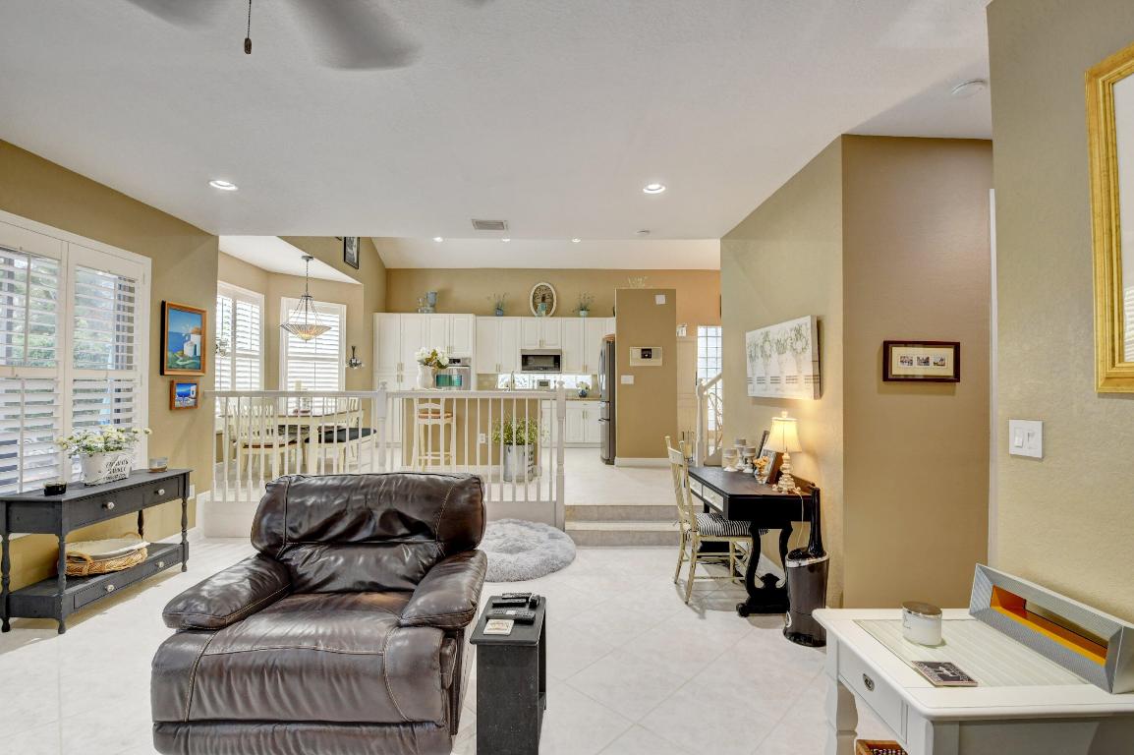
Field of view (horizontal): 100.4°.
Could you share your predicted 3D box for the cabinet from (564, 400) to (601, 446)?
[{"bbox_3d":[0.275,0.852,8.787,0.720,0.860,0.610,0,-1,-2],"label":"cabinet"}]

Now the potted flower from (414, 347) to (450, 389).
[{"bbox_3d":[-1.774,-0.113,6.200,0.445,0.574,0.370,0,-1,-2],"label":"potted flower"}]

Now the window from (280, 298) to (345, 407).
[{"bbox_3d":[-3.954,-0.323,7.368,0.930,1.720,0.100,1,-2,-45],"label":"window"}]

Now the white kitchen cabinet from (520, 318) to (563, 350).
[{"bbox_3d":[-0.481,-0.827,9.045,0.767,0.601,0.330,0,-1,-2],"label":"white kitchen cabinet"}]

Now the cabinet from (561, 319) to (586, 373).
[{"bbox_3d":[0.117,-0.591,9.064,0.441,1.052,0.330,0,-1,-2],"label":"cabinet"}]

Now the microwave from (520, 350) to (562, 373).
[{"bbox_3d":[-0.467,-0.291,8.898,0.755,0.420,0.400,0,-1,-2],"label":"microwave"}]

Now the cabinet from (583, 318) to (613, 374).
[{"bbox_3d":[0.590,-0.582,8.965,0.570,1.050,0.330,0,-1,-2],"label":"cabinet"}]

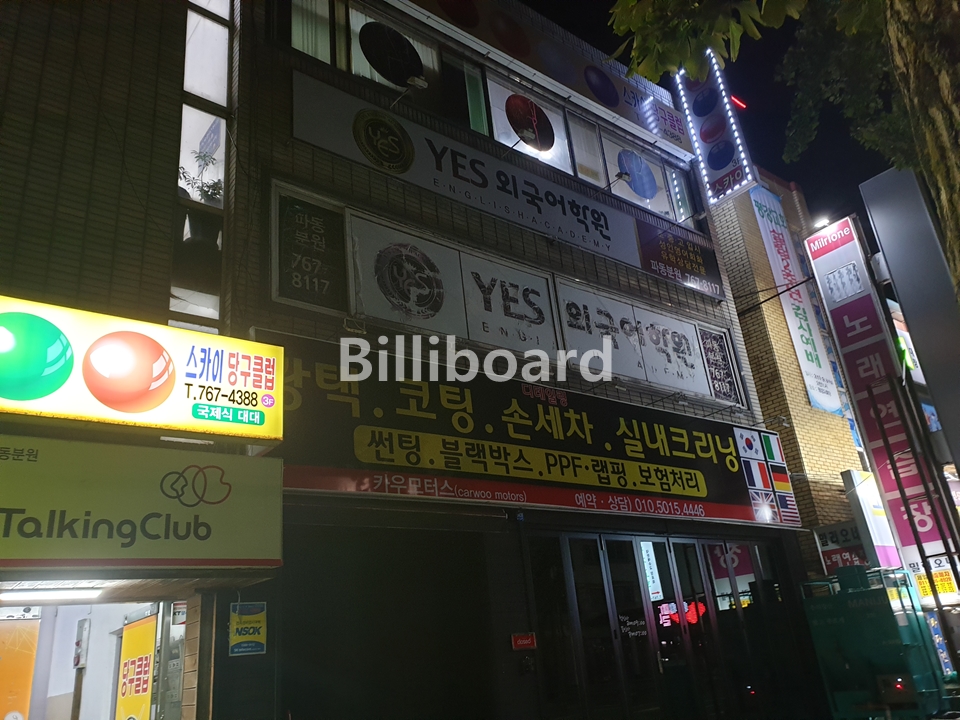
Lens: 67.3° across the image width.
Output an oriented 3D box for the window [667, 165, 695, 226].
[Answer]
[{"bbox_3d":[3.639,-2.964,13.095,0.432,1.175,0.100,12,-28,-36],"label":"window"}]

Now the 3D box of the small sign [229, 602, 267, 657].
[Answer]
[{"bbox_3d":[-1.829,2.123,5.700,0.294,0.387,0.020,12,-28,-36],"label":"small sign"}]

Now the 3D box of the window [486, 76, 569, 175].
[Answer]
[{"bbox_3d":[0.773,-3.567,10.959,1.539,1.253,0.100,12,-28,-36],"label":"window"}]

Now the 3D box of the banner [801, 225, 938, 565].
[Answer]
[{"bbox_3d":[7.213,0.449,13.070,0.200,6.520,0.940,12,-28,-36],"label":"banner"}]

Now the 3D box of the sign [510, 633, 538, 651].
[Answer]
[{"bbox_3d":[0.450,2.841,7.279,0.320,0.143,0.020,12,-28,-36],"label":"sign"}]

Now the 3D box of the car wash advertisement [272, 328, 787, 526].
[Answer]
[{"bbox_3d":[1.358,1.106,8.602,8.370,1.461,0.140,12,-30,-36],"label":"car wash advertisement"}]

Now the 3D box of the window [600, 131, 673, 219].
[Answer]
[{"bbox_3d":[2.713,-3.170,12.410,1.555,1.271,0.100,12,-28,-36],"label":"window"}]

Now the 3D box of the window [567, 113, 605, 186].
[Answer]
[{"bbox_3d":[1.711,-3.407,11.677,0.634,1.270,0.100,12,-28,-36],"label":"window"}]

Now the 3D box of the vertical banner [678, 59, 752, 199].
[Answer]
[{"bbox_3d":[4.383,-4.400,13.508,0.180,3.180,0.900,12,-28,-36],"label":"vertical banner"}]

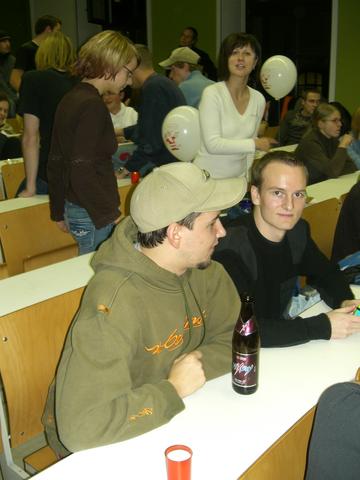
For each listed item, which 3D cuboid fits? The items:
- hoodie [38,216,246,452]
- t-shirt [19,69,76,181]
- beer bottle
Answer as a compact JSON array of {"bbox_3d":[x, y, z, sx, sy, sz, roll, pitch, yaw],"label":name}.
[{"bbox_3d":[-0.138,0.272,1.414,0.420,0.670,0.630,10,14,43],"label":"hoodie"},{"bbox_3d":[-0.715,-0.660,3.050,0.460,0.660,0.270,4,11,20],"label":"t-shirt"},{"bbox_3d":[0.175,0.269,1.376,0.068,0.260,0.068,1,11,6],"label":"beer bottle"}]

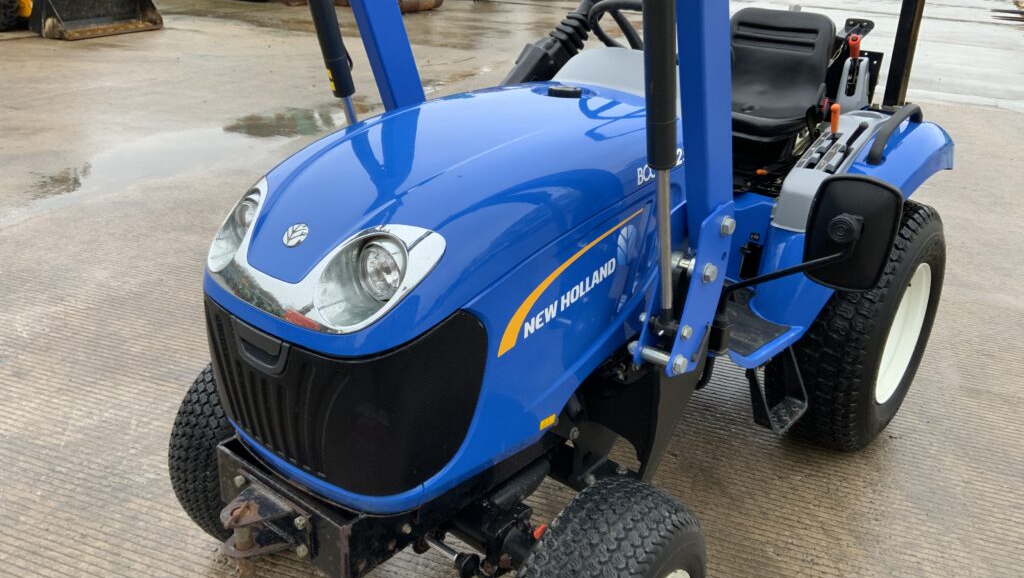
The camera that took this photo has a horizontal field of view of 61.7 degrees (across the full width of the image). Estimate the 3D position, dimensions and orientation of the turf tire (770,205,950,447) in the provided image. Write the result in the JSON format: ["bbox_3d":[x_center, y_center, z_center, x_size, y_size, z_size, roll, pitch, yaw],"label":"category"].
[{"bbox_3d":[1.120,0.103,2.774,0.312,0.824,0.831,20,30,35],"label":"turf tire"}]

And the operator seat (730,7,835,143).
[{"bbox_3d":[0.771,-0.695,2.732,0.439,0.383,0.449,20,30,35],"label":"operator seat"}]

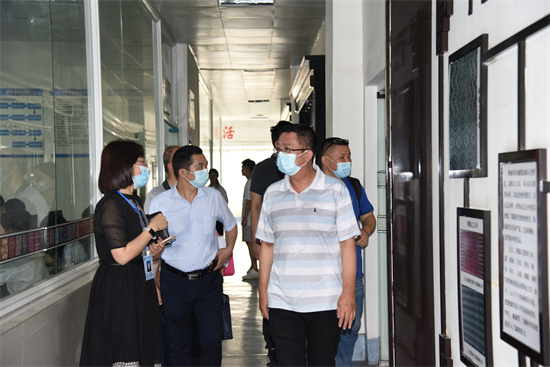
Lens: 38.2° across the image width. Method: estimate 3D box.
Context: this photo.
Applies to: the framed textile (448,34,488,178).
[{"bbox_3d":[0.760,-0.279,3.126,0.026,0.517,0.497,-1,0,-1],"label":"framed textile"}]

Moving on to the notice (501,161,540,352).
[{"bbox_3d":[0.783,0.217,2.513,0.022,0.567,0.365,-1,0,-1],"label":"notice"}]

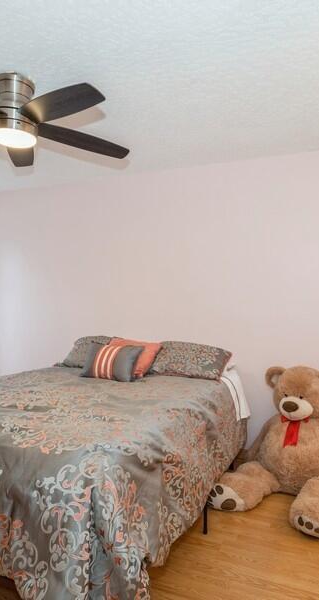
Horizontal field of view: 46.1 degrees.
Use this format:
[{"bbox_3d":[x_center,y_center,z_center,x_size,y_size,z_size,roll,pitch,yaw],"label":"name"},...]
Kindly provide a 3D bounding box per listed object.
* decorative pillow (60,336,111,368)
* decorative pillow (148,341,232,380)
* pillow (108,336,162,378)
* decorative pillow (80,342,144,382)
[{"bbox_3d":[-0.546,0.479,3.402,0.670,0.145,0.430,1,39,22],"label":"decorative pillow"},{"bbox_3d":[0.233,0.489,3.101,0.670,0.145,0.430,1,37,22],"label":"decorative pillow"},{"bbox_3d":[-0.254,0.479,3.205,0.450,0.130,0.430,1,41,22],"label":"pillow"},{"bbox_3d":[-0.369,0.490,2.993,0.460,0.310,0.130,1,-37,22],"label":"decorative pillow"}]

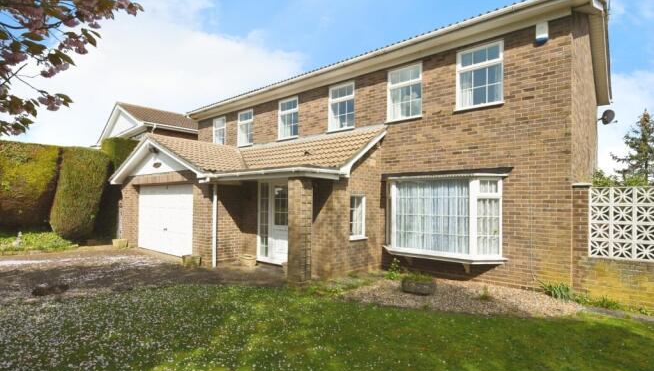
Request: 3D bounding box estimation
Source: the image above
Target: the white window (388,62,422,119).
[{"bbox_3d":[1.817,-2.146,7.628,0.866,1.225,0.100,-1,-1,41],"label":"white window"}]

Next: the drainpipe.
[{"bbox_3d":[-2.684,0.962,7.870,0.080,2.030,0.080,-1,-1,41],"label":"drainpipe"}]

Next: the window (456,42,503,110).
[{"bbox_3d":[3.049,-2.167,6.546,0.903,1.225,0.100,-1,-1,41],"label":"window"}]

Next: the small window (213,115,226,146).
[{"bbox_3d":[-4.241,-2.041,12.954,0.948,1.225,0.100,-1,-1,41],"label":"small window"}]

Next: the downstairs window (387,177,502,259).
[{"bbox_3d":[2.257,0.650,6.886,2.553,1.630,0.420,-1,-1,41],"label":"downstairs window"}]

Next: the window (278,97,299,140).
[{"bbox_3d":[-1.209,-2.094,10.289,0.890,1.225,0.100,-1,-1,41],"label":"window"}]

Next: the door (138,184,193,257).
[{"bbox_3d":[-4.858,1.010,9.753,3.780,2.000,0.100,-1,-1,41],"label":"door"}]

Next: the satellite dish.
[{"bbox_3d":[9.509,-2.290,11.100,0.500,0.520,0.330,1,-1,-41],"label":"satellite dish"}]

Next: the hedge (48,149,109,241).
[{"bbox_3d":[-10.287,0.270,13.600,1.800,3.550,1.800,-1,-1,41],"label":"hedge"}]

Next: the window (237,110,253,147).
[{"bbox_3d":[-2.922,-2.064,11.795,0.909,1.225,0.100,-1,-1,41],"label":"window"}]

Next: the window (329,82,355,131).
[{"bbox_3d":[0.399,-2.121,8.875,0.894,1.225,0.100,-1,-1,41],"label":"window"}]

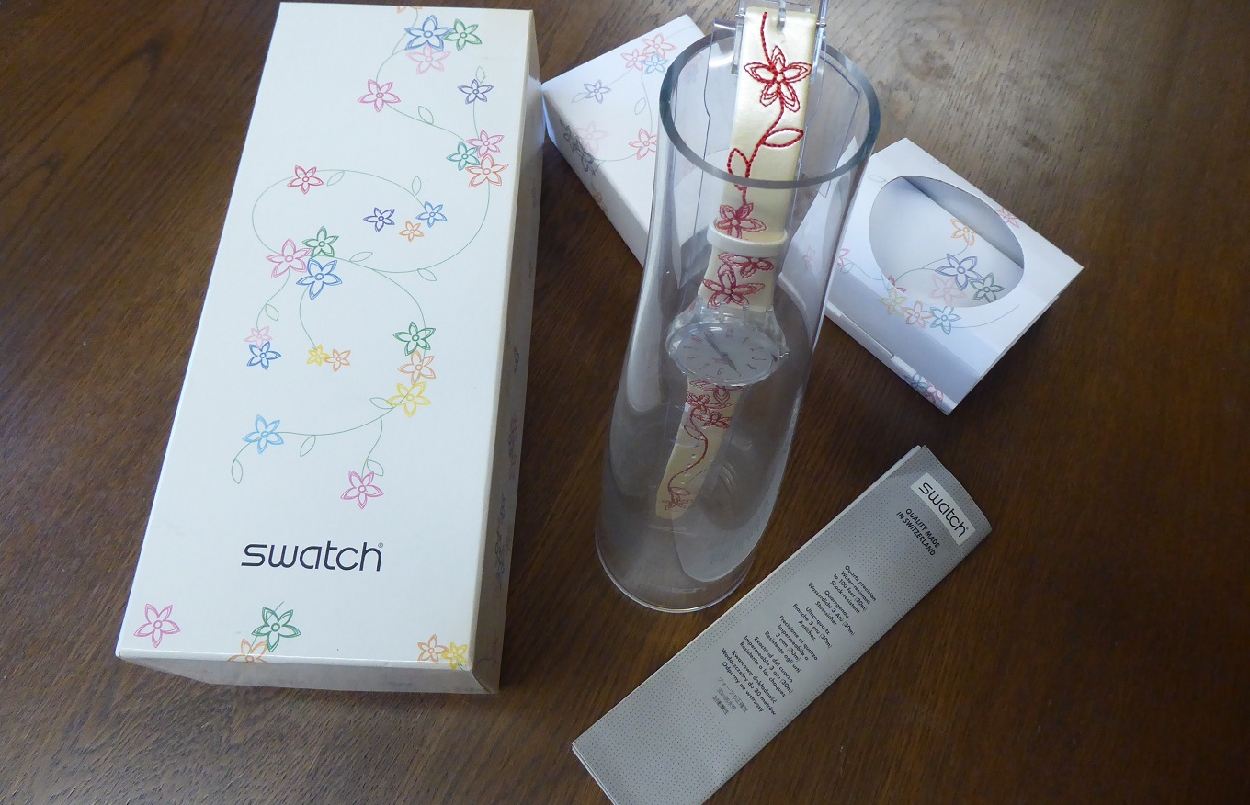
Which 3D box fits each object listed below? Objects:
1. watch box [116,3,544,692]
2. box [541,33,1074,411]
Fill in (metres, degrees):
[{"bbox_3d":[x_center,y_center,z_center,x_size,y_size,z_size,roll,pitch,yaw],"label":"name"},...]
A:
[{"bbox_3d":[-0.101,-0.034,0.376,0.115,0.065,0.285,2,66,0],"label":"watch box"},{"bbox_3d":[0.086,-0.105,0.490,0.281,0.036,0.126,39,71,15],"label":"box"}]

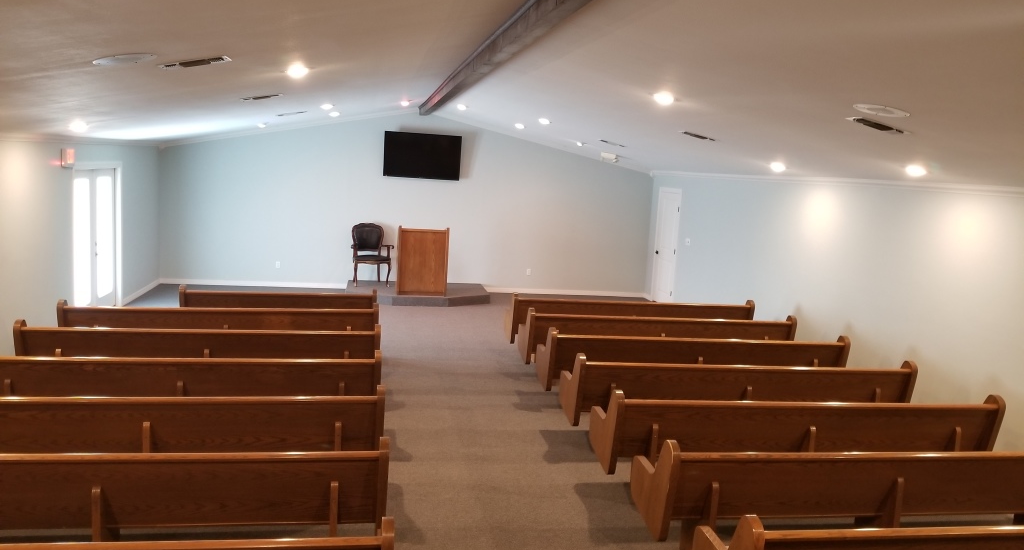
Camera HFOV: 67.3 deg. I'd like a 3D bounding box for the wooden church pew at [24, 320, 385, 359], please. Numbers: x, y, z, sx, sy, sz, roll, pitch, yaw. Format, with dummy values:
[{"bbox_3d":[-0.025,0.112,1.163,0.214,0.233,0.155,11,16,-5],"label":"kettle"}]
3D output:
[{"bbox_3d":[-2.792,0.814,7.124,3.072,0.870,0.587,2,9,-11],"label":"wooden church pew"}]

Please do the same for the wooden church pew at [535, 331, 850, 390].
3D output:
[{"bbox_3d":[1.827,0.967,7.845,3.055,0.870,0.587,2,8,-8],"label":"wooden church pew"}]

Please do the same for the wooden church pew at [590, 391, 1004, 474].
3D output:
[{"bbox_3d":[2.181,1.268,5.945,3.055,0.870,0.587,2,8,-8],"label":"wooden church pew"}]

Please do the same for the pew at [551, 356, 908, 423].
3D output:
[{"bbox_3d":[2.004,1.118,6.895,3.055,0.870,0.587,2,8,-8],"label":"pew"}]

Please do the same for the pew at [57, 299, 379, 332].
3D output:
[{"bbox_3d":[-2.969,0.663,8.074,3.072,0.870,0.587,2,9,-11],"label":"pew"}]

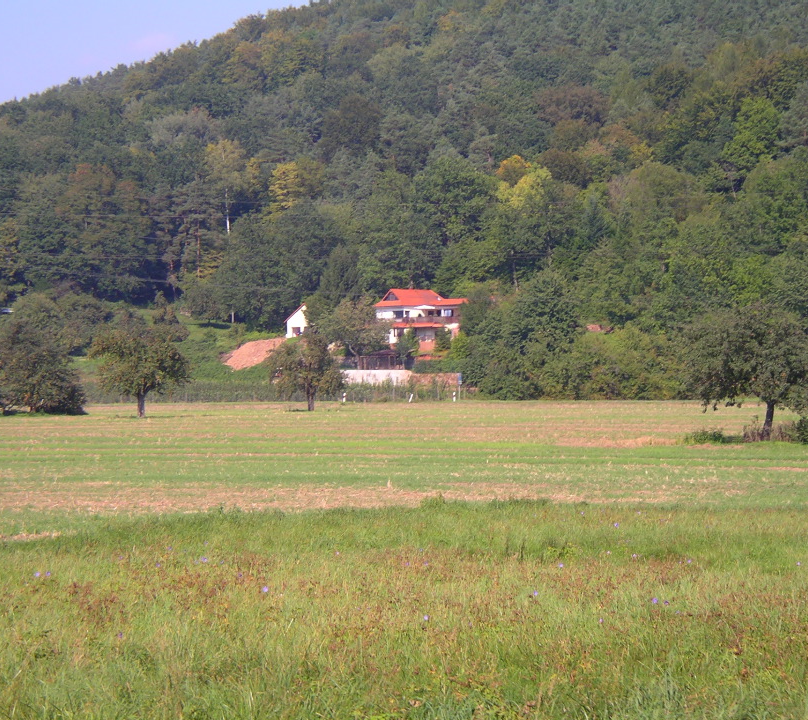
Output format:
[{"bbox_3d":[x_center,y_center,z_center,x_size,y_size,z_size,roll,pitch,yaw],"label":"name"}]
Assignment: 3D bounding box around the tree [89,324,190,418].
[{"bbox_3d":[-15.865,0.690,173.000,6.100,5.650,5.800,0,0,0],"label":"tree"}]

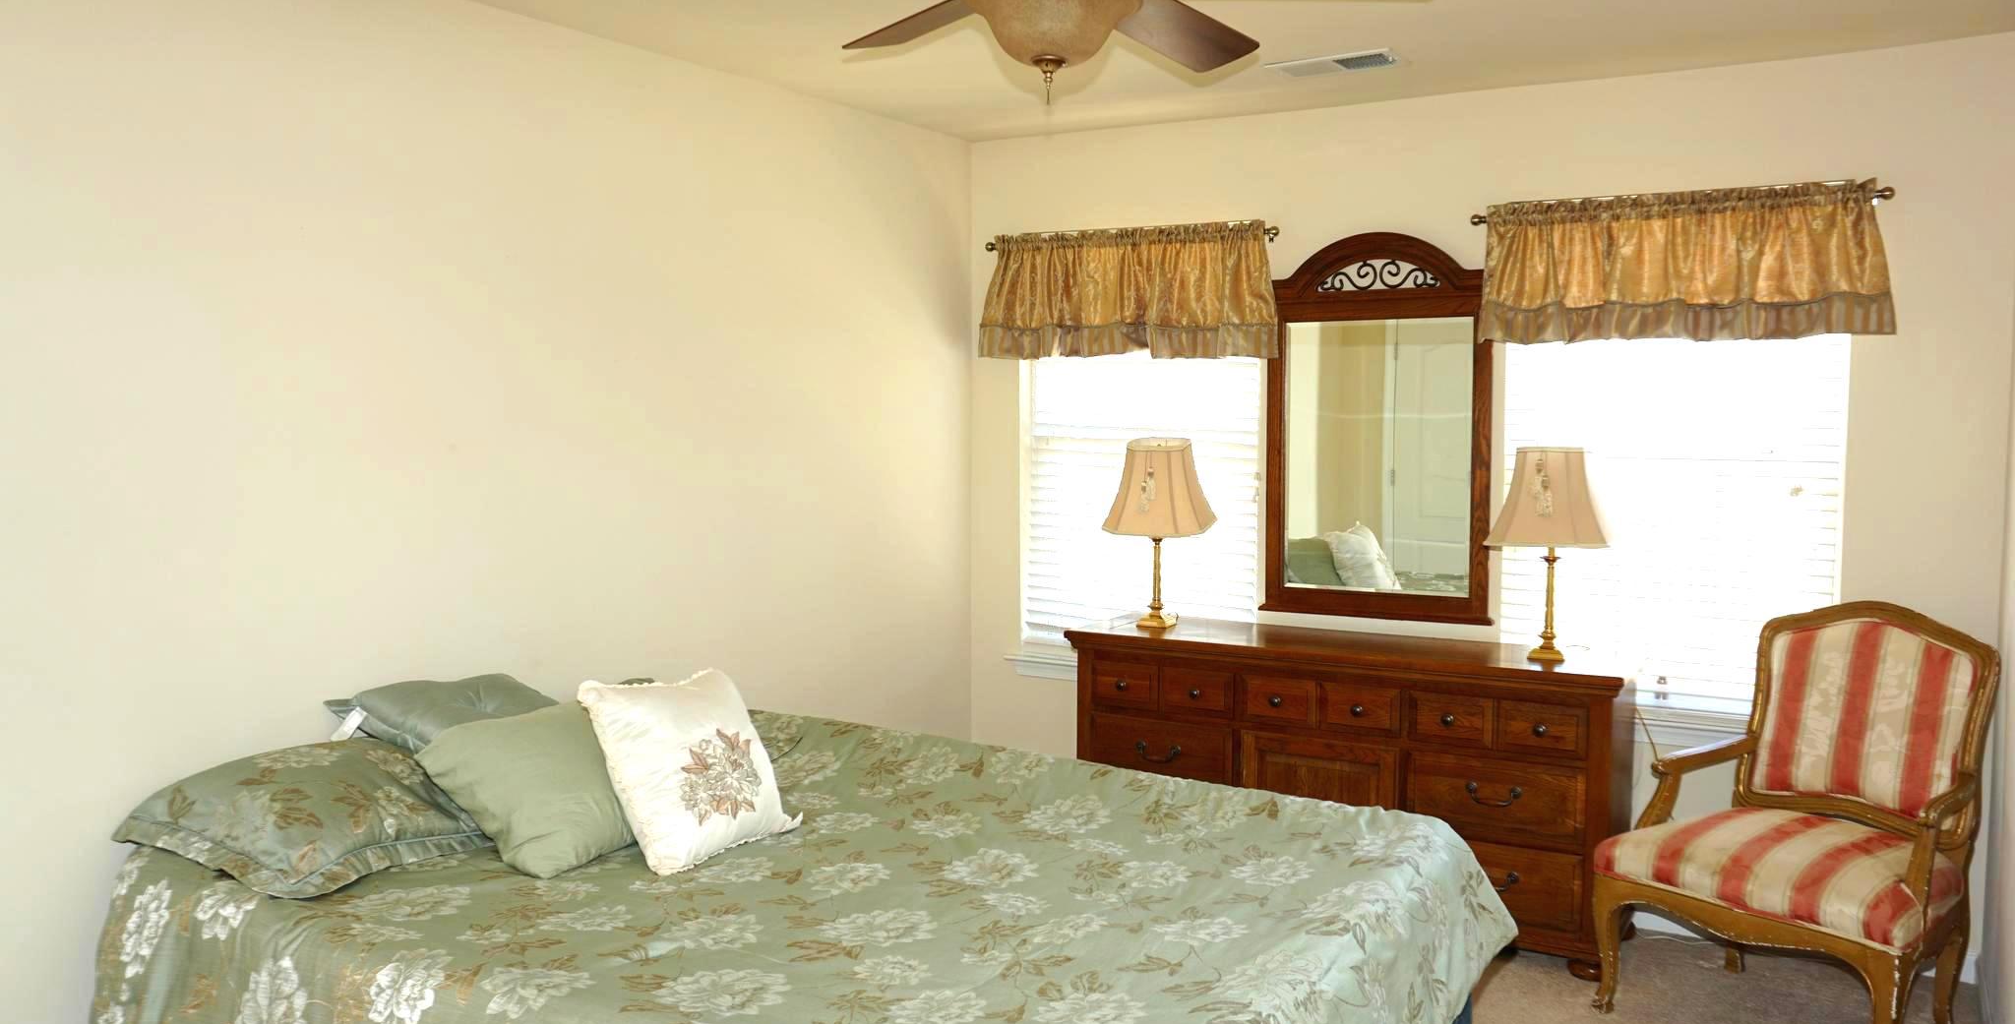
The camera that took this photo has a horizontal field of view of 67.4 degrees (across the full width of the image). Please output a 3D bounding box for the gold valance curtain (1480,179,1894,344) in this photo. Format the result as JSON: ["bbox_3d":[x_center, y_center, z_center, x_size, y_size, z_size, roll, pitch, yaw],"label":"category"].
[{"bbox_3d":[1.825,-0.667,4.144,1.058,0.405,0.095,2,5,30],"label":"gold valance curtain"}]

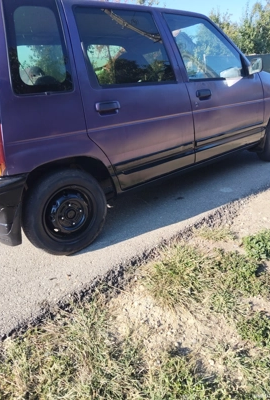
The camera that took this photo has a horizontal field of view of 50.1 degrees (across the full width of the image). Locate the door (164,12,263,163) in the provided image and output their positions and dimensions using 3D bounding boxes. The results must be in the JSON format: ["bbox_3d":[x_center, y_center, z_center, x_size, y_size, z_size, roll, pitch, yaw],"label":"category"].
[{"bbox_3d":[0.677,-0.946,2.385,1.050,1.085,0.200,-22,19,-32],"label":"door"}]

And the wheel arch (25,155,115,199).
[{"bbox_3d":[-0.399,-0.092,1.688,0.560,0.300,0.175,-22,19,-32],"label":"wheel arch"}]

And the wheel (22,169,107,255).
[{"bbox_3d":[-0.413,0.069,1.726,0.520,0.520,0.143,-22,19,-32],"label":"wheel"}]

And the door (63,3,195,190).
[{"bbox_3d":[-0.009,-0.676,1.916,0.880,1.090,0.200,-22,19,-32],"label":"door"}]

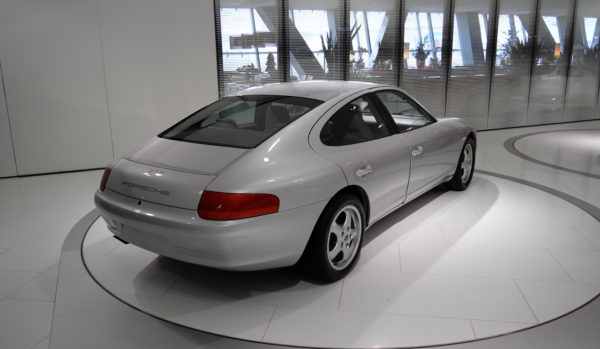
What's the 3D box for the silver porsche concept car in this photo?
[{"bbox_3d":[0.375,-0.268,4.585,1.850,1.335,4.640,9,17,35],"label":"silver porsche concept car"}]

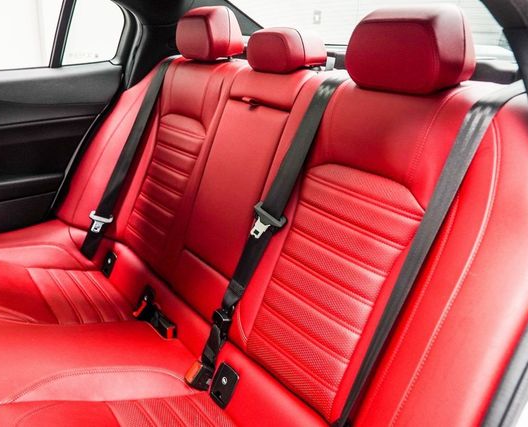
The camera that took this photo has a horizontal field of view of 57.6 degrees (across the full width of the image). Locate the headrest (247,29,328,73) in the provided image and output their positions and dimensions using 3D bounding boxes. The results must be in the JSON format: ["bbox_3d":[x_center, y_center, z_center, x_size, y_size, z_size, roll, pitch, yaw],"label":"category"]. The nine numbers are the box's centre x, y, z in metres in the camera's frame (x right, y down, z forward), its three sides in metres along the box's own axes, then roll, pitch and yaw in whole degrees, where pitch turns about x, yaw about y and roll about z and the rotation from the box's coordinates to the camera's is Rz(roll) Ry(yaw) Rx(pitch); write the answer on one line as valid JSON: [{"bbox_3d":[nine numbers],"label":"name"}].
[{"bbox_3d":[0.054,-0.396,1.165,0.134,0.102,0.205,-14,27,-33],"label":"headrest"}]

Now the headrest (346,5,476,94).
[{"bbox_3d":[0.263,-0.302,0.882,0.145,0.152,0.222,-14,27,-33],"label":"headrest"}]

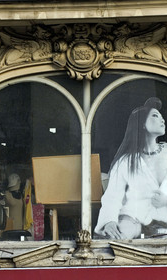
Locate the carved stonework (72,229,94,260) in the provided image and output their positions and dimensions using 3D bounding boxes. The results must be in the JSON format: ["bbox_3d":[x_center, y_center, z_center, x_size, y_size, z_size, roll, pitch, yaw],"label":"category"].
[{"bbox_3d":[-0.012,1.288,29.364,0.247,0.347,0.247,-1,-8,6],"label":"carved stonework"}]

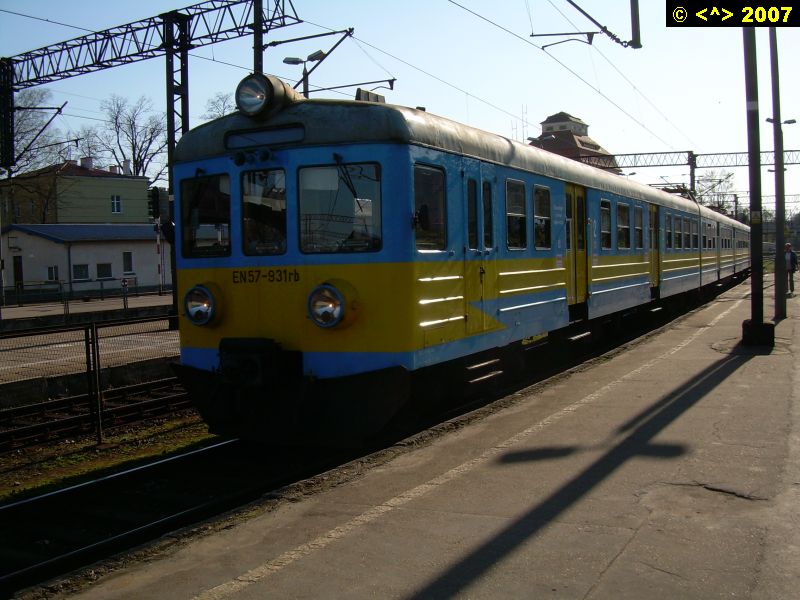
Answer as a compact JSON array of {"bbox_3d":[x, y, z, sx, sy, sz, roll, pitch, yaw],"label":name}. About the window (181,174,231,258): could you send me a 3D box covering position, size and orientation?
[{"bbox_3d":[-2.056,-0.873,9.268,0.803,0.862,0.060,0,3,38],"label":"window"}]

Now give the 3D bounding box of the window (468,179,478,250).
[{"bbox_3d":[0.832,-0.969,9.935,0.060,0.800,0.300,0,3,26],"label":"window"}]

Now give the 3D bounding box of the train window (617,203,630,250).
[{"bbox_3d":[4.379,-1.432,17.191,0.060,0.920,1.200,0,3,26],"label":"train window"}]

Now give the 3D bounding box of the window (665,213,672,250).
[{"bbox_3d":[6.731,-1.713,22.003,0.060,0.910,1.200,0,3,26],"label":"window"}]

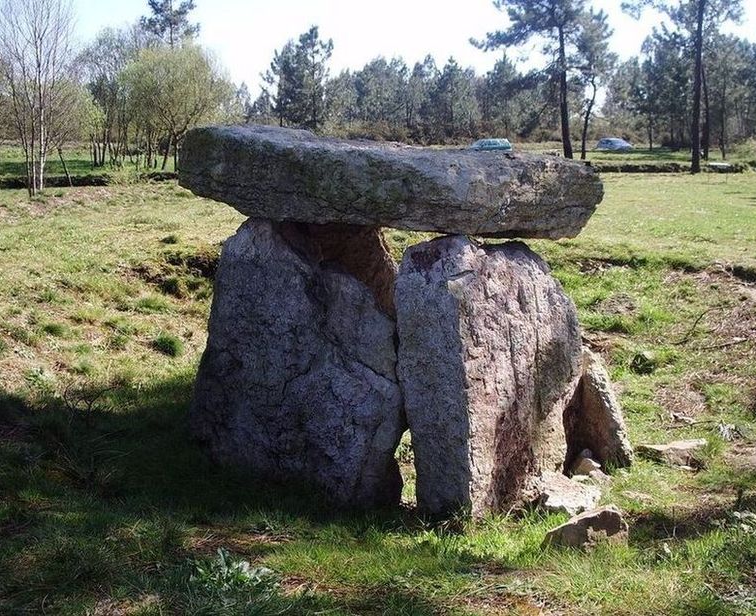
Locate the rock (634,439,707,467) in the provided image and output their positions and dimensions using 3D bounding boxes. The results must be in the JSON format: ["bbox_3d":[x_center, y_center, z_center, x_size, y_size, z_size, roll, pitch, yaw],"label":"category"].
[{"bbox_3d":[1.870,0.905,6.200,0.450,0.140,0.310,0,10,0],"label":"rock"}]

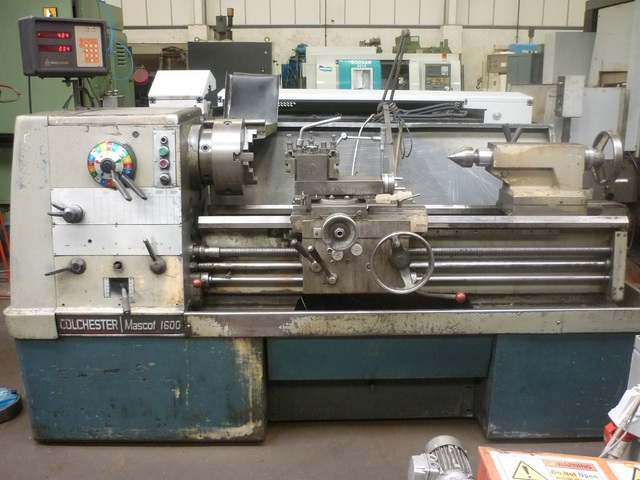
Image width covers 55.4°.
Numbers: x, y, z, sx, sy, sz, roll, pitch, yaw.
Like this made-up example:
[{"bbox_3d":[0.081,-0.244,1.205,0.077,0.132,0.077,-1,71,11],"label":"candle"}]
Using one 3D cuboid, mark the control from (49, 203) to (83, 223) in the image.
[{"bbox_3d":[-0.944,-0.093,2.254,0.122,0.074,0.075,0,13,0],"label":"control"}]

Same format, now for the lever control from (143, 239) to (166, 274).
[{"bbox_3d":[-0.617,0.066,2.270,0.076,0.145,0.070,0,13,0],"label":"lever control"}]

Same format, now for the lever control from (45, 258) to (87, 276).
[{"bbox_3d":[-0.950,0.106,2.275,0.145,0.063,0.068,0,13,0],"label":"lever control"}]

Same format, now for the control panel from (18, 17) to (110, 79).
[{"bbox_3d":[-1.072,-0.802,2.560,0.287,0.217,0.180,-10,17,-37],"label":"control panel"}]

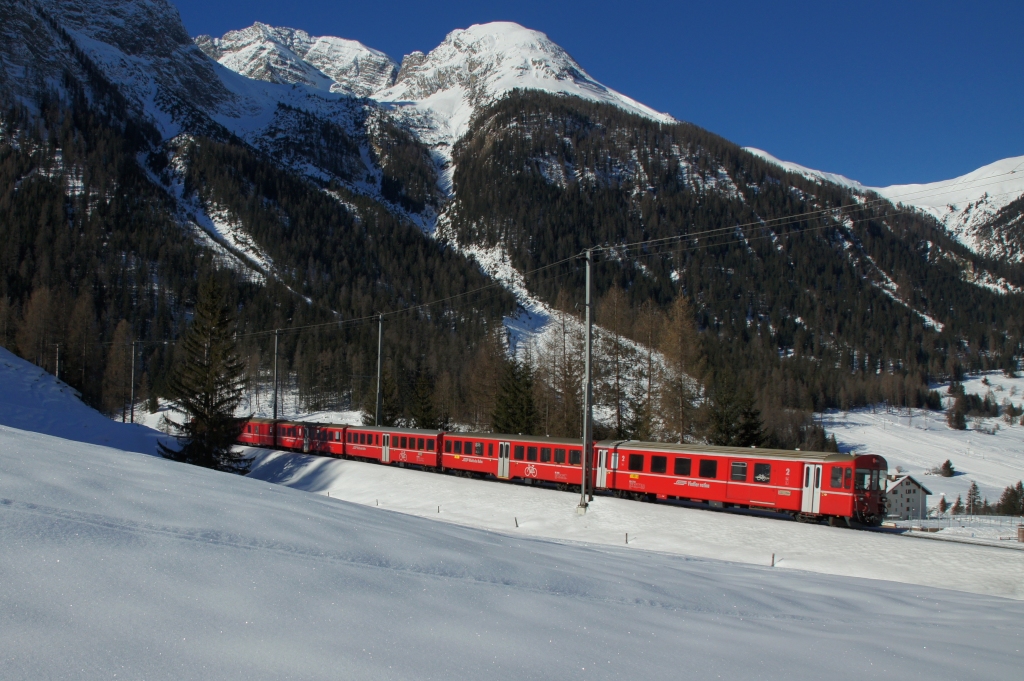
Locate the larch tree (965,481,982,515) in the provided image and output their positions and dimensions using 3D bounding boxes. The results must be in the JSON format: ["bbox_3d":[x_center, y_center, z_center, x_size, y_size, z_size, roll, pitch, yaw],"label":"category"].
[{"bbox_3d":[110.422,37.804,170.000,4.400,8.140,4.400,1,-2,0],"label":"larch tree"}]

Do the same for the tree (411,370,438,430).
[{"bbox_3d":[-11.330,8.481,92.000,3.800,8.930,3.800,1,-2,0],"label":"tree"}]

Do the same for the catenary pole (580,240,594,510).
[{"bbox_3d":[4.920,2.607,46.300,0.700,17.070,0.700,3,-3,-43],"label":"catenary pole"}]

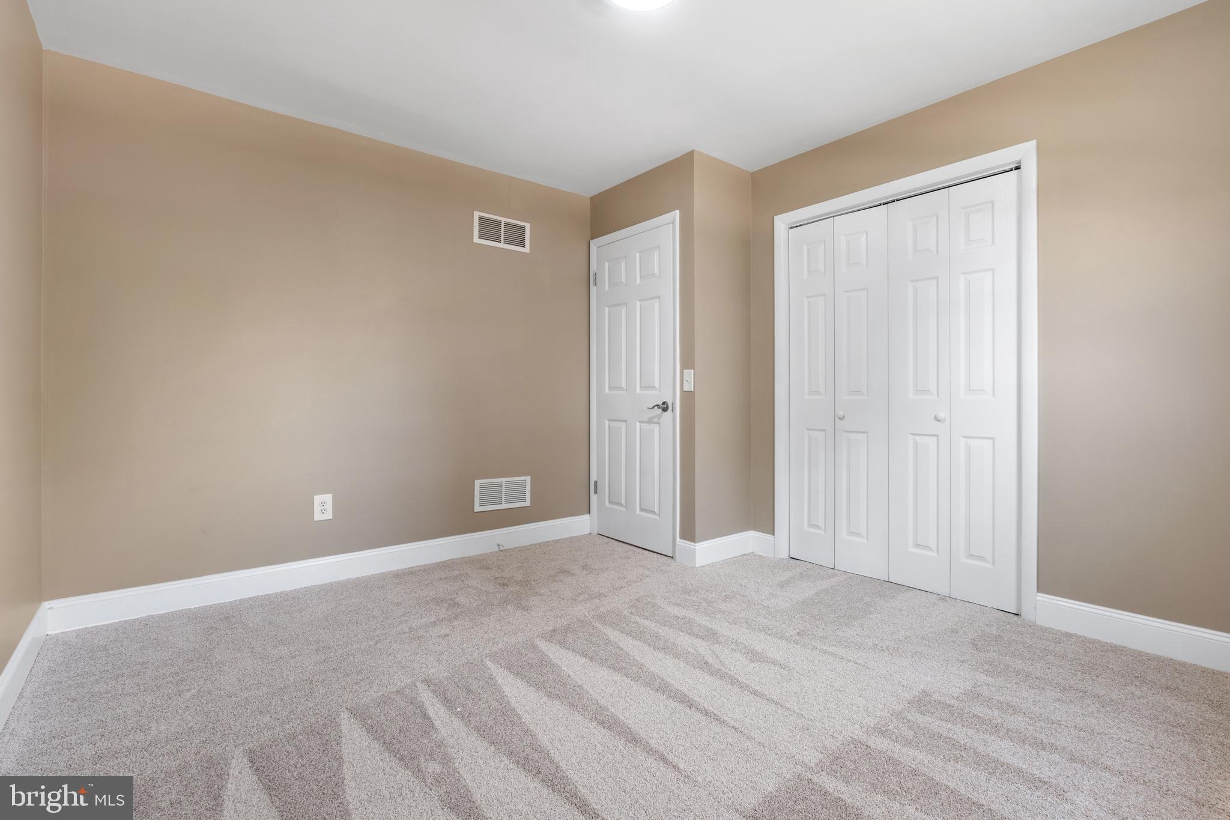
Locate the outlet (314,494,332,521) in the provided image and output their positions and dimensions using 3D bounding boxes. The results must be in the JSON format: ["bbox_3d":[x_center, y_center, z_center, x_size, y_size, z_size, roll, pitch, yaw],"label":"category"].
[{"bbox_3d":[-1.577,0.528,2.959,0.087,0.134,0.009,0,1,-39],"label":"outlet"}]

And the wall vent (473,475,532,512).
[{"bbox_3d":[-0.738,0.557,3.638,0.408,0.204,0.017,0,1,-39],"label":"wall vent"}]

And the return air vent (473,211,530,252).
[{"bbox_3d":[-0.739,-1.174,3.623,0.404,0.199,0.017,0,1,-39],"label":"return air vent"}]

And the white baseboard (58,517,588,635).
[{"bbox_3d":[-1.290,0.871,3.192,2.841,0.136,0.016,0,1,-39],"label":"white baseboard"}]

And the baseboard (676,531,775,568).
[{"bbox_3d":[0.697,0.870,3.423,0.569,0.136,0.314,0,1,-39],"label":"baseboard"}]

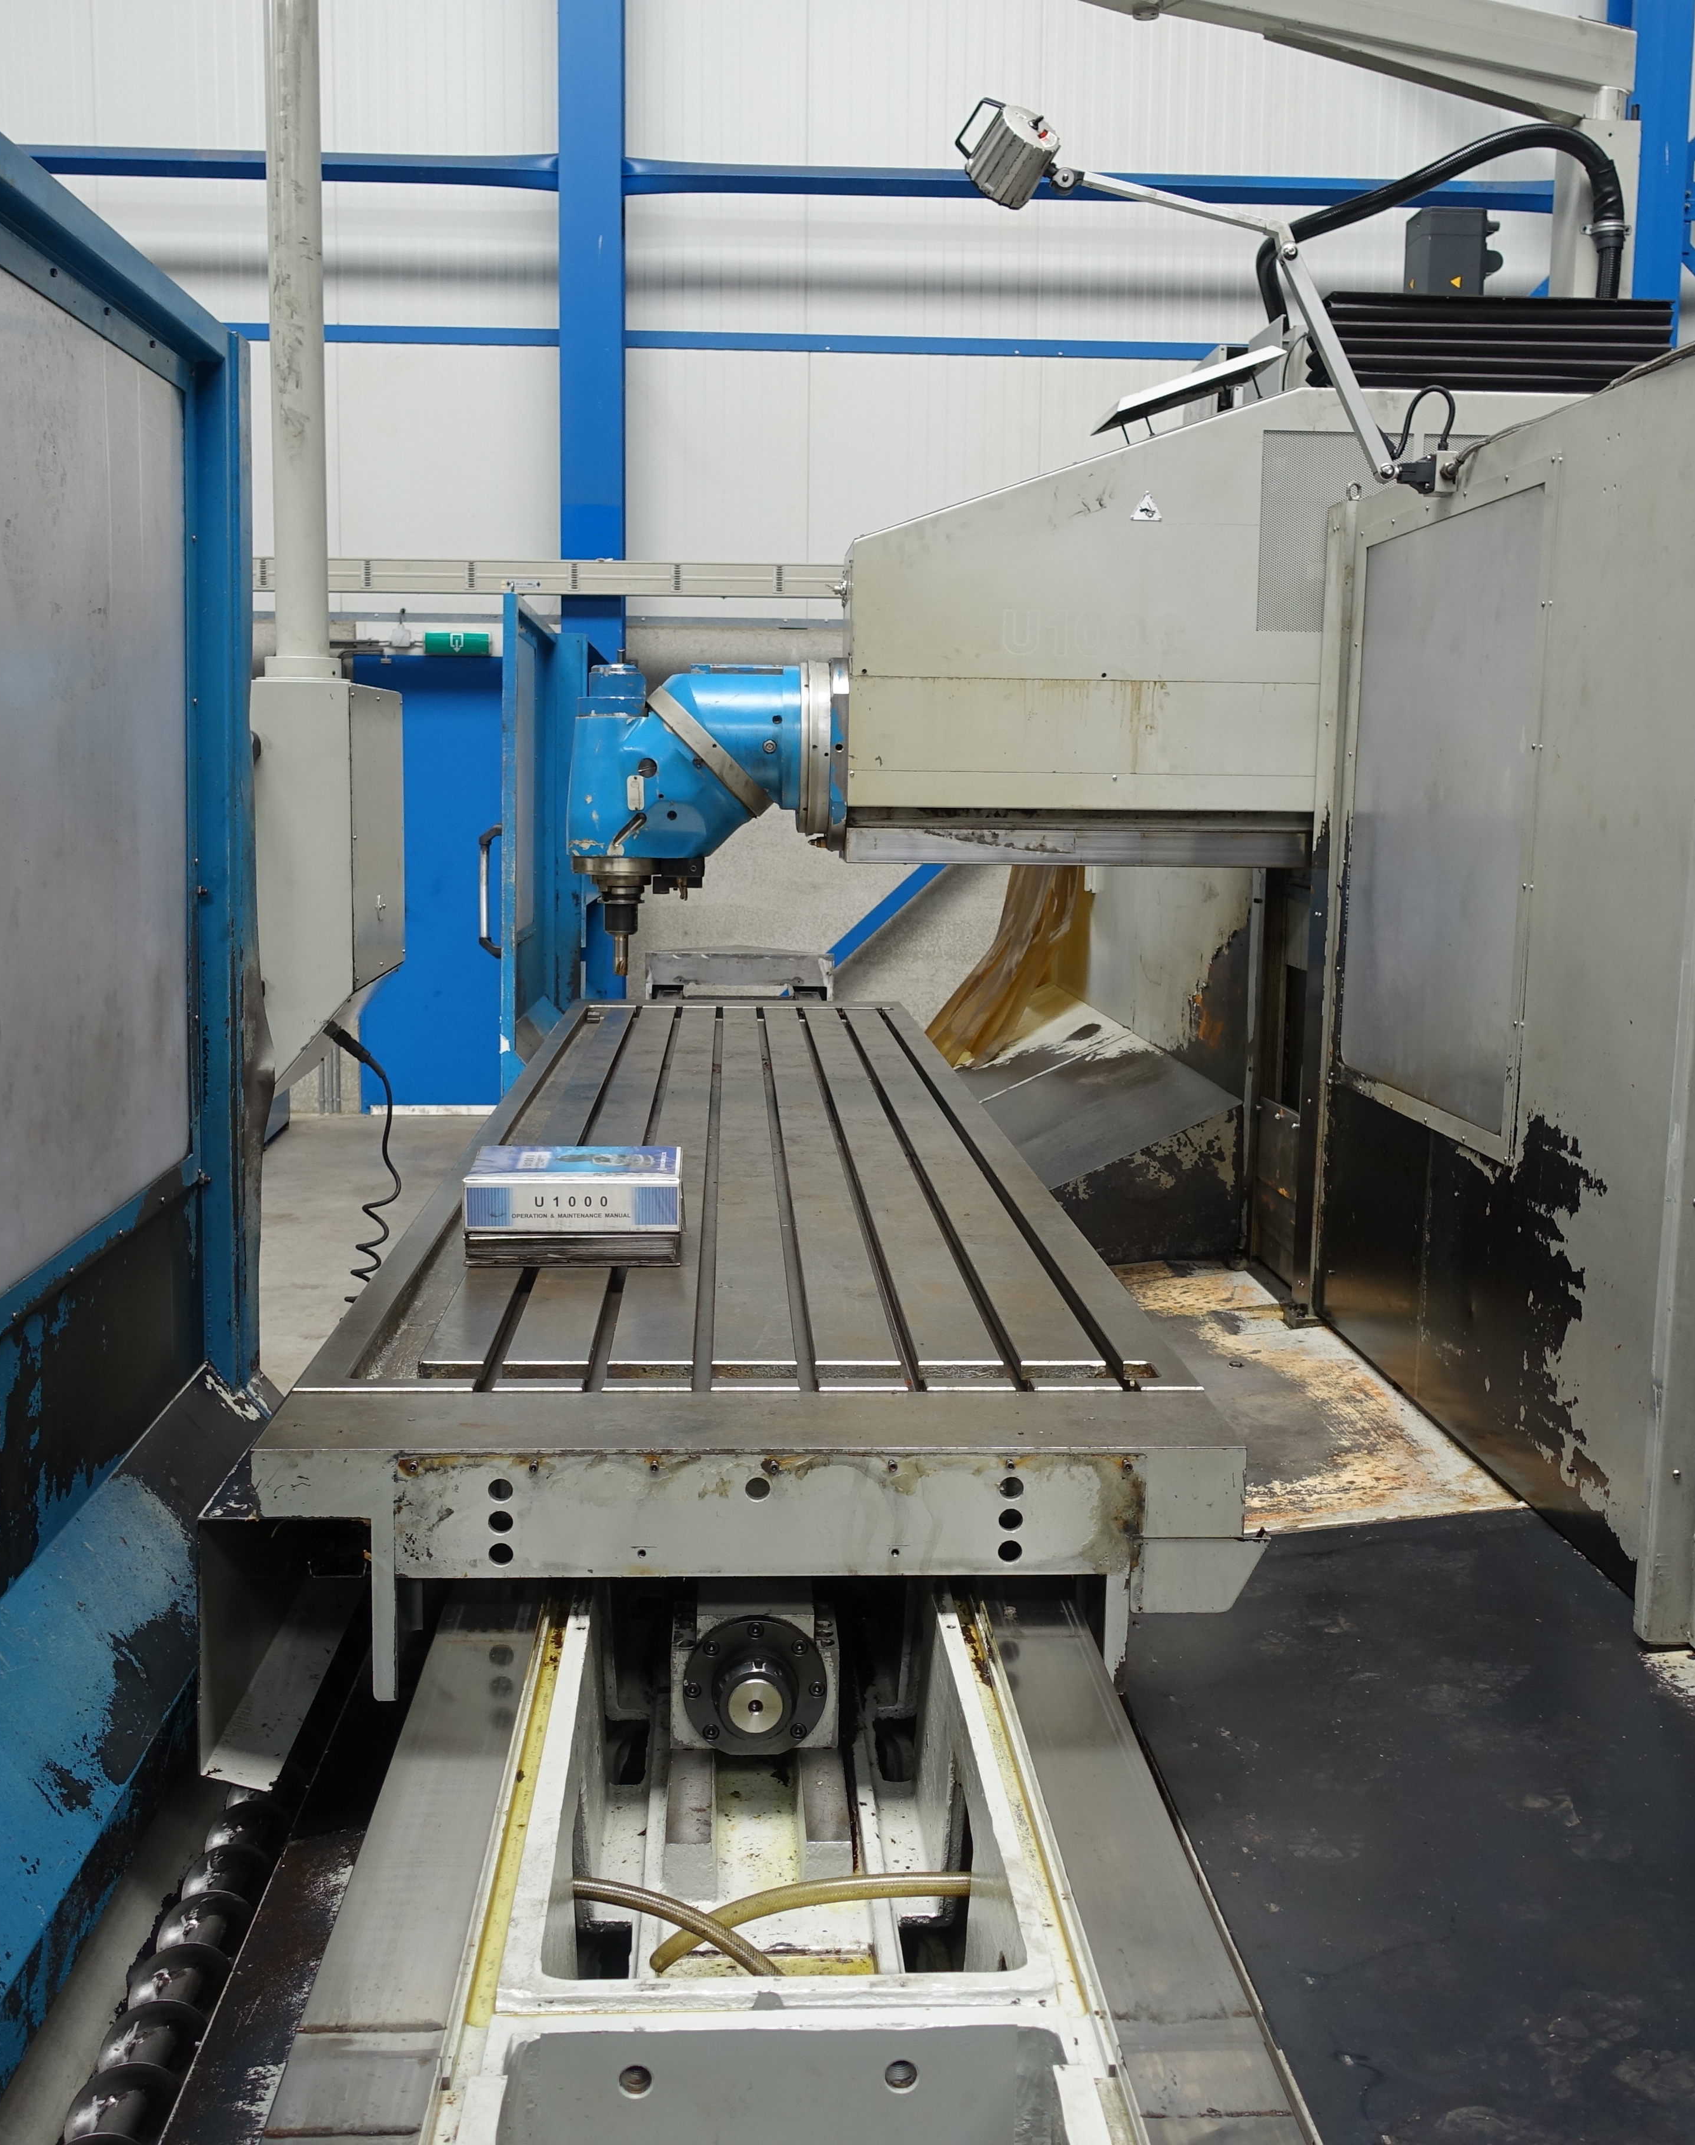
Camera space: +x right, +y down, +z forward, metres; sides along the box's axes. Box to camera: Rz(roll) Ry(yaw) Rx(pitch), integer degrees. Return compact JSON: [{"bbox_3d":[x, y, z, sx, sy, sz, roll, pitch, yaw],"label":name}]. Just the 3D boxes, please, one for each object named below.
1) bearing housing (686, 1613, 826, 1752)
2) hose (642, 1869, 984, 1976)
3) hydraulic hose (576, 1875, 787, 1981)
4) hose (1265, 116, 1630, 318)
[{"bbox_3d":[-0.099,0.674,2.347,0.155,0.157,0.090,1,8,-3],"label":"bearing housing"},{"bbox_3d":[-0.035,0.765,1.928,0.279,0.126,0.090,1,8,-3],"label":"hose"},{"bbox_3d":[-0.150,0.770,1.922,0.198,0.117,0.090,1,8,-3],"label":"hydraulic hose"},{"bbox_3d":[1.333,-1.877,4.793,0.830,0.472,0.200,1,8,-3],"label":"hose"}]

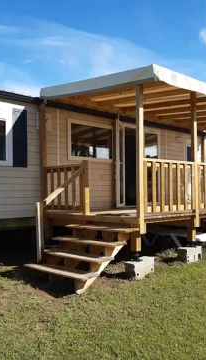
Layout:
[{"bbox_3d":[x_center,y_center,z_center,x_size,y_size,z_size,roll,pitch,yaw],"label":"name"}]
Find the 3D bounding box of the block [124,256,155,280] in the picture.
[{"bbox_3d":[0.543,1.284,5.293,0.200,0.217,0.500,-2,-2,37],"label":"block"}]

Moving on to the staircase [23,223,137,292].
[{"bbox_3d":[-0.317,1.097,5.381,1.109,0.730,1.346,1,-2,-43],"label":"staircase"}]

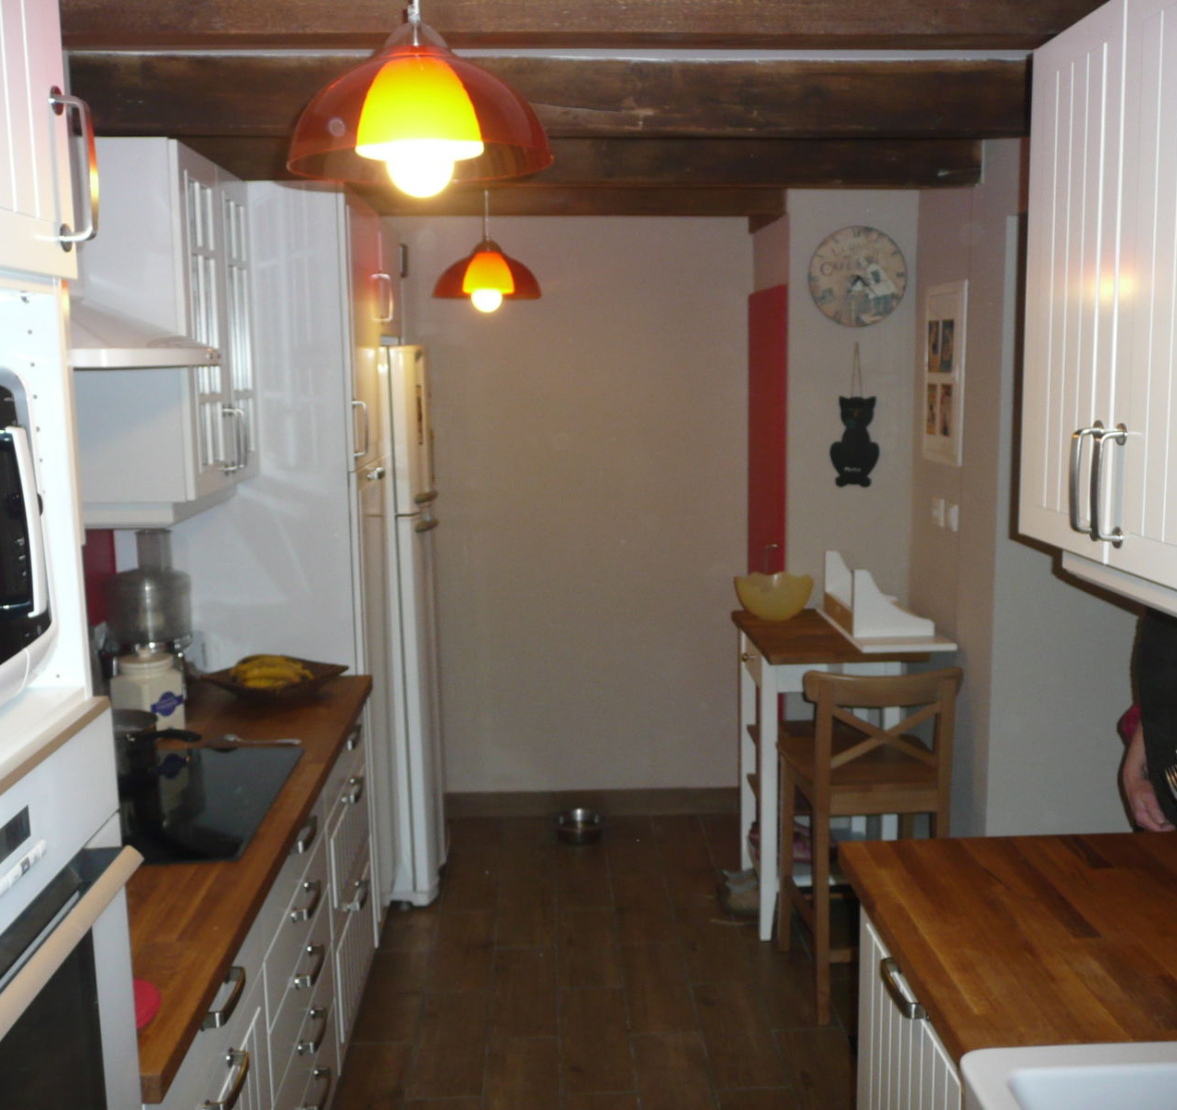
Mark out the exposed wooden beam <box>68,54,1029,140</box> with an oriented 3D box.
[{"bbox_3d":[-0.083,-0.888,2.336,2.080,0.137,0.110,-1,9,-2],"label":"exposed wooden beam"}]

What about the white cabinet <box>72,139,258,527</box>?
[{"bbox_3d":[-0.999,-0.480,2.686,0.380,0.760,0.610,-1,9,-2],"label":"white cabinet"}]

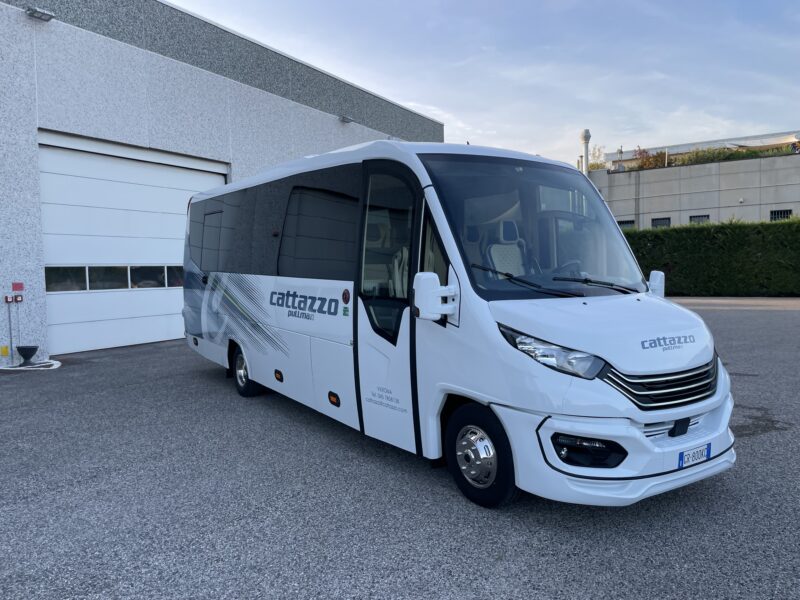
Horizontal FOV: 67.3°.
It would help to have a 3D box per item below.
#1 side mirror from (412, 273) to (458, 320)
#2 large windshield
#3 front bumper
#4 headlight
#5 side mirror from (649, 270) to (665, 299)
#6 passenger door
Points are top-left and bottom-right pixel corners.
[{"bbox_3d":[0.225,-0.052,4.097,0.330,0.330,0.170,-3,5,-34],"label":"side mirror"},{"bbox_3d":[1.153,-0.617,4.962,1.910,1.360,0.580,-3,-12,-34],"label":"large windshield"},{"bbox_3d":[1.734,0.918,4.214,2.090,0.520,0.830,-3,5,-34],"label":"front bumper"},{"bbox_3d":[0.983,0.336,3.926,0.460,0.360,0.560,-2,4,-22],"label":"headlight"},{"bbox_3d":[2.342,-0.149,5.542,0.280,0.330,0.170,-3,5,-34],"label":"side mirror"},{"bbox_3d":[-0.088,0.020,4.871,0.150,2.320,0.900,-3,5,-34],"label":"passenger door"}]

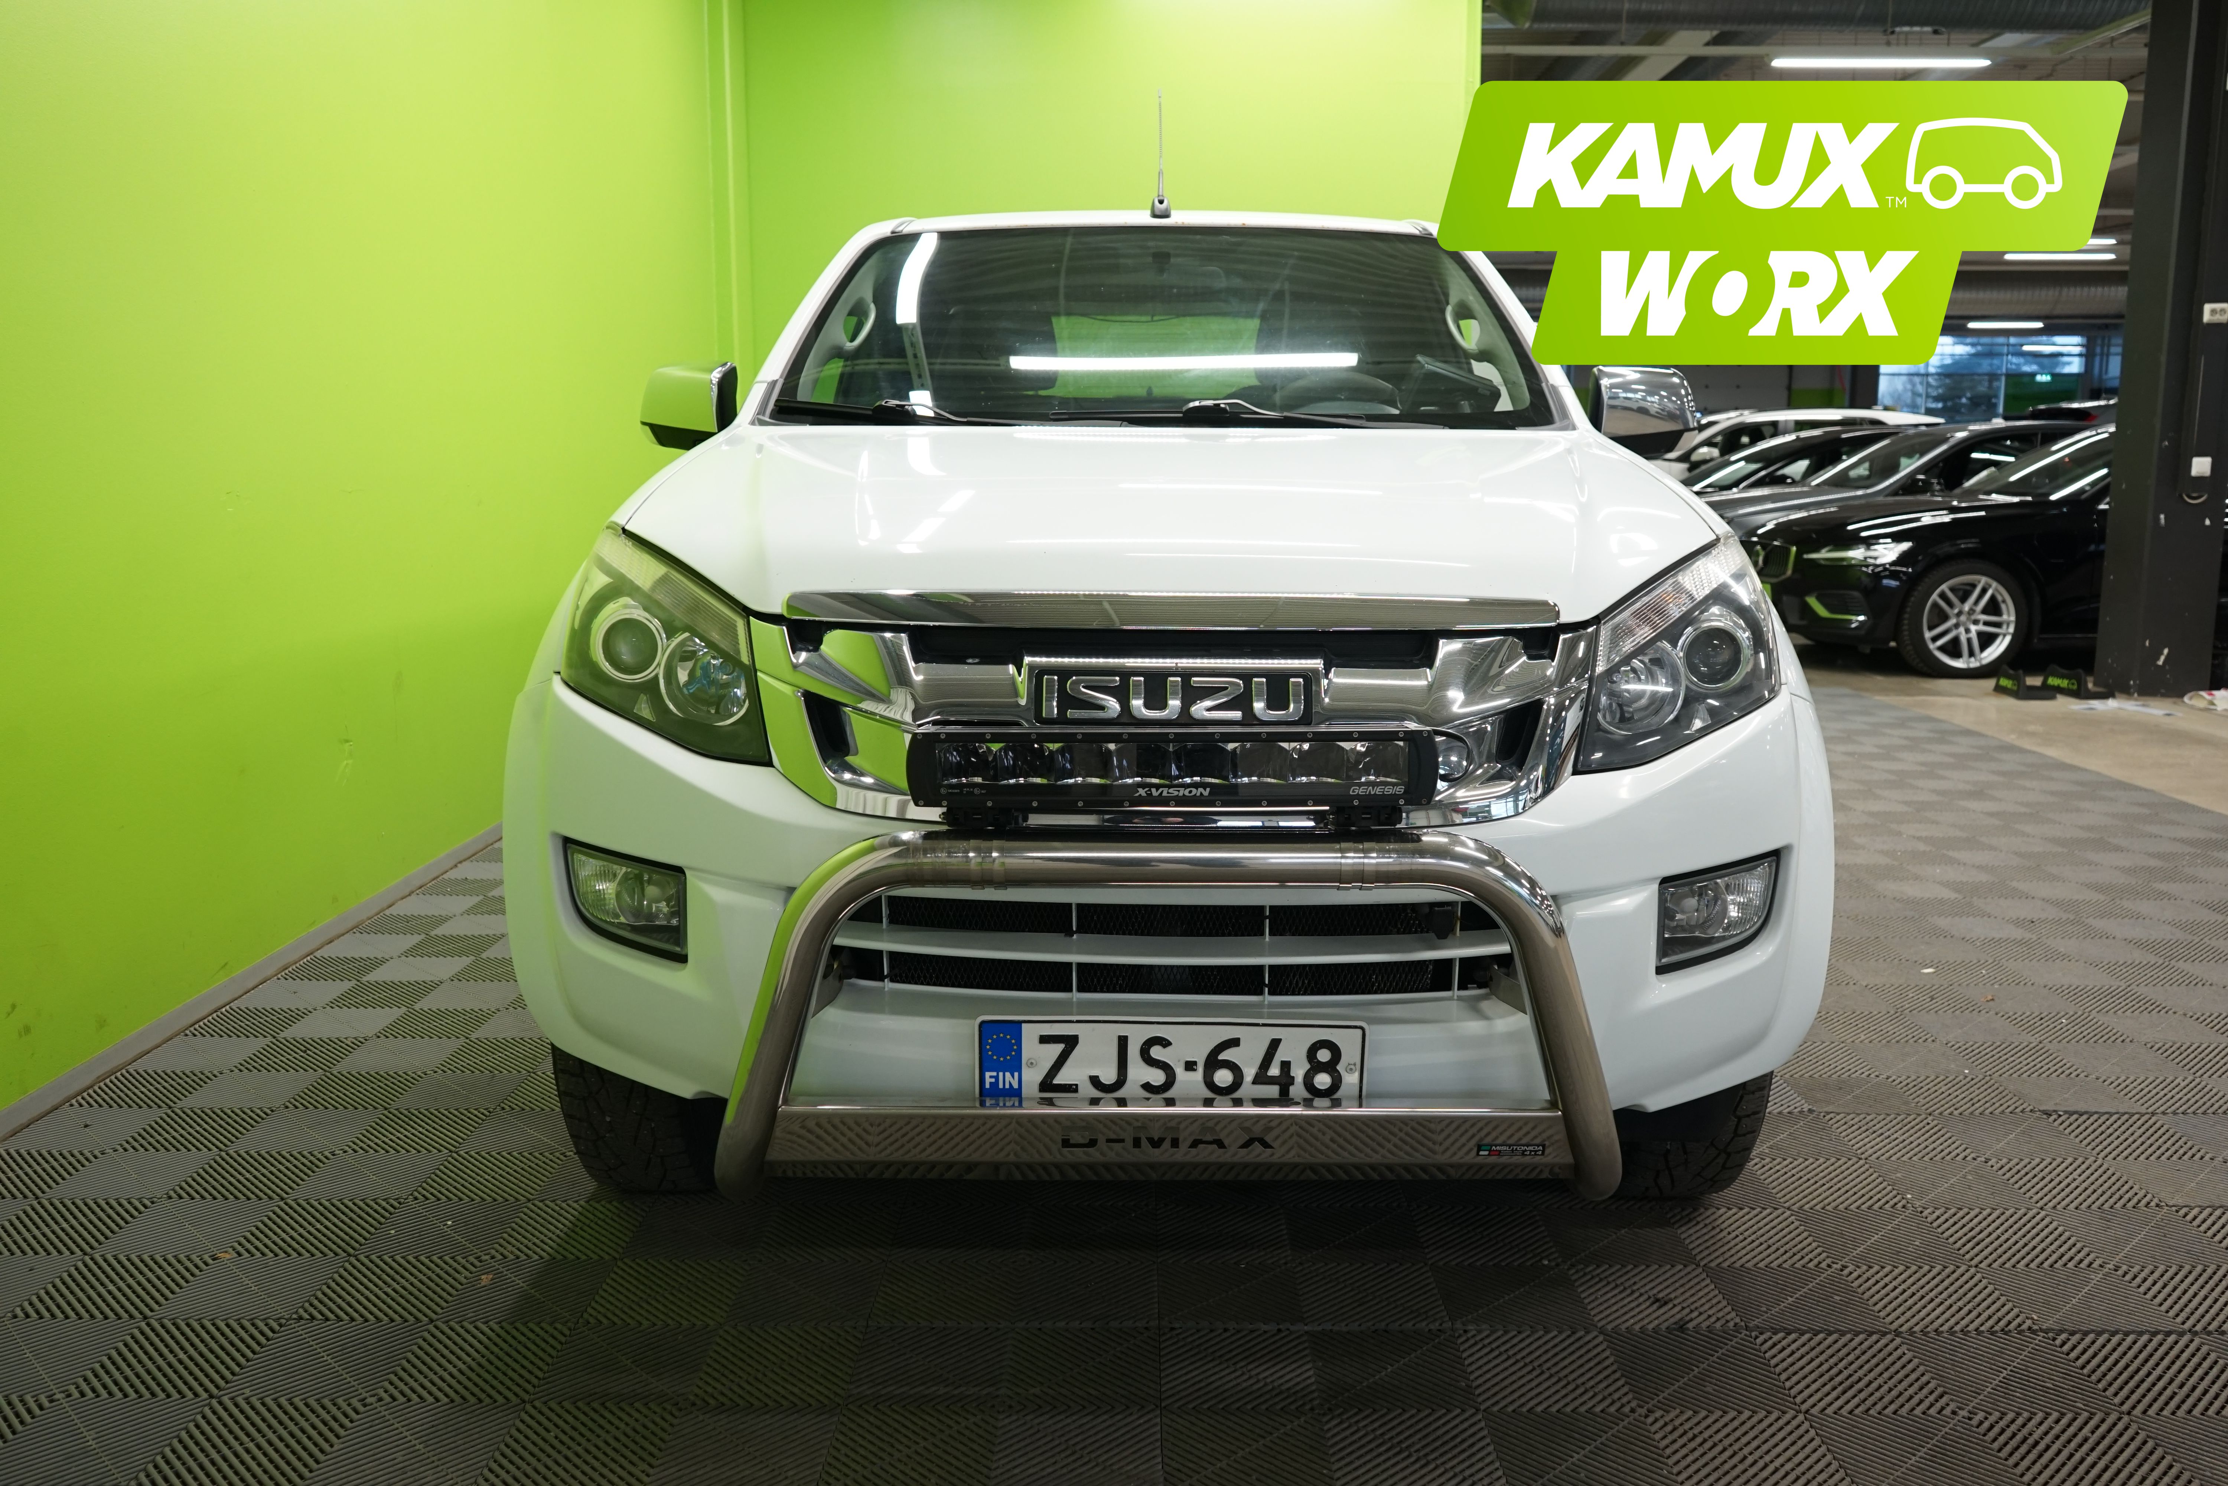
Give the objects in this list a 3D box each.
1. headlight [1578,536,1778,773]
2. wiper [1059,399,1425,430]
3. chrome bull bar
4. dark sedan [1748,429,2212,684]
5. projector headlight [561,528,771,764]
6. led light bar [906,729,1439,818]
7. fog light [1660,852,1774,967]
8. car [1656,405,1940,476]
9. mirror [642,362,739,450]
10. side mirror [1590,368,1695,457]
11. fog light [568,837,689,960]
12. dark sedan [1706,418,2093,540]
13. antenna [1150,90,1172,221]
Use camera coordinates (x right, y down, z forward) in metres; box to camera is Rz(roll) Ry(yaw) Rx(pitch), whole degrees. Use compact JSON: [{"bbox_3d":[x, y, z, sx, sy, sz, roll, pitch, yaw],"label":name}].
[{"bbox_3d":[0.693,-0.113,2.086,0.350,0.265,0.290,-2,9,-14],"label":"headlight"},{"bbox_3d":[0.224,-0.591,3.120,0.690,0.065,0.100,-1,9,-4],"label":"wiper"},{"bbox_3d":[0.061,0.291,1.913,0.990,0.420,0.210,0,9,1],"label":"chrome bull bar"},{"bbox_3d":[6.253,-1.217,10.426,4.760,1.430,1.850,0,9,-1],"label":"dark sedan"},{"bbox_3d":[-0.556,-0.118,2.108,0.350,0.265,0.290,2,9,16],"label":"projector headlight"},{"bbox_3d":[0.060,0.027,1.821,0.555,0.090,0.085,0,9,1],"label":"led light bar"},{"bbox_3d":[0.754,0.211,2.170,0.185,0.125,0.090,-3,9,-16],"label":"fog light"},{"bbox_3d":[6.172,-2.430,17.425,4.400,1.640,1.820,0,9,-1],"label":"car"},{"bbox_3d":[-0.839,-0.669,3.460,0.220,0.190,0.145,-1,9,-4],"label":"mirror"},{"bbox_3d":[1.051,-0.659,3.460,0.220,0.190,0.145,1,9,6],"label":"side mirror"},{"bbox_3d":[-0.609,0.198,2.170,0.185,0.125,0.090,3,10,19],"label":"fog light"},{"bbox_3d":[6.400,-1.692,13.351,4.850,1.470,1.860,0,9,-1],"label":"dark sedan"},{"bbox_3d":[0.108,-1.364,4.016,0.050,0.295,0.110,0,9,1],"label":"antenna"}]

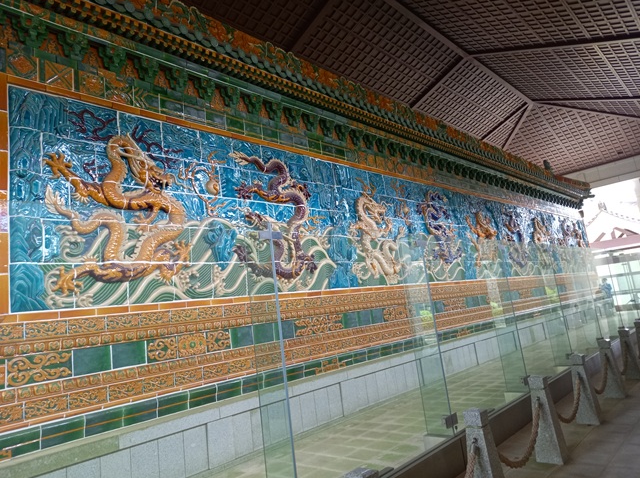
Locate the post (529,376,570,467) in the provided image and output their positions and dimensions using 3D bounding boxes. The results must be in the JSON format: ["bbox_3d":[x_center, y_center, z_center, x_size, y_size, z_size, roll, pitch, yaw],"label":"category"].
[{"bbox_3d":[2.124,1.683,4.355,0.229,0.746,0.224,-15,-12,42],"label":"post"}]

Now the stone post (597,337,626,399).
[{"bbox_3d":[3.975,1.768,6.319,0.229,0.746,0.224,-15,-12,42],"label":"stone post"}]

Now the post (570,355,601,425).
[{"bbox_3d":[3.050,1.725,5.337,0.229,0.746,0.224,-15,-12,42],"label":"post"}]

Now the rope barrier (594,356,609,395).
[{"bbox_3d":[3.512,1.743,5.828,0.050,0.381,1.210,-15,-12,42],"label":"rope barrier"}]

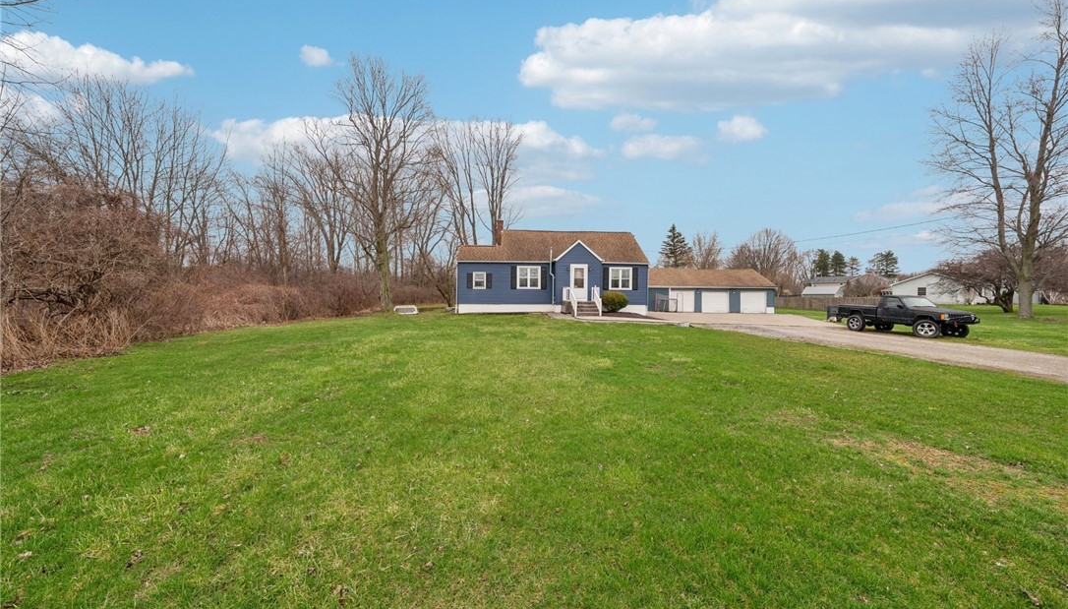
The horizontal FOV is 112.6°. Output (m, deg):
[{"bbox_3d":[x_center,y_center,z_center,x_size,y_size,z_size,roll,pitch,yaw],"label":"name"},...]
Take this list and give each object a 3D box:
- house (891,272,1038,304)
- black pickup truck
[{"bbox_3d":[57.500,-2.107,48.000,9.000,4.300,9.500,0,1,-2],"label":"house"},{"bbox_3d":[17.180,0.464,16.603,1.830,1.830,4.620,0,2,-6],"label":"black pickup truck"}]

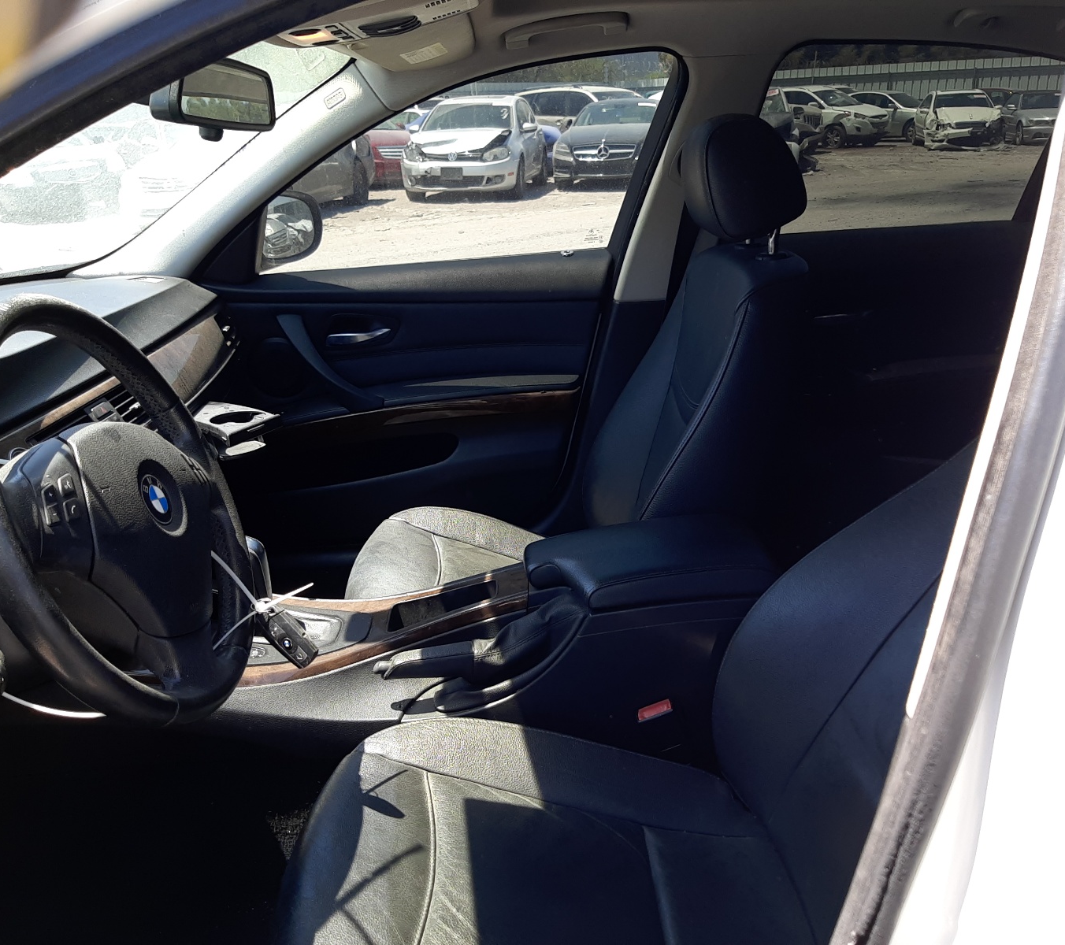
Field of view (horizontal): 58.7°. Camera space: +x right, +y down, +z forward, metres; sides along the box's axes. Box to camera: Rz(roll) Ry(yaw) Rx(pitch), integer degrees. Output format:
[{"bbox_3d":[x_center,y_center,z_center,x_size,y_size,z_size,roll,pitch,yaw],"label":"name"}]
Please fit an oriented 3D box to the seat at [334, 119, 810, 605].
[{"bbox_3d":[0.029,-0.068,1.567,0.780,0.970,0.530,-1,21,-1],"label":"seat"}]

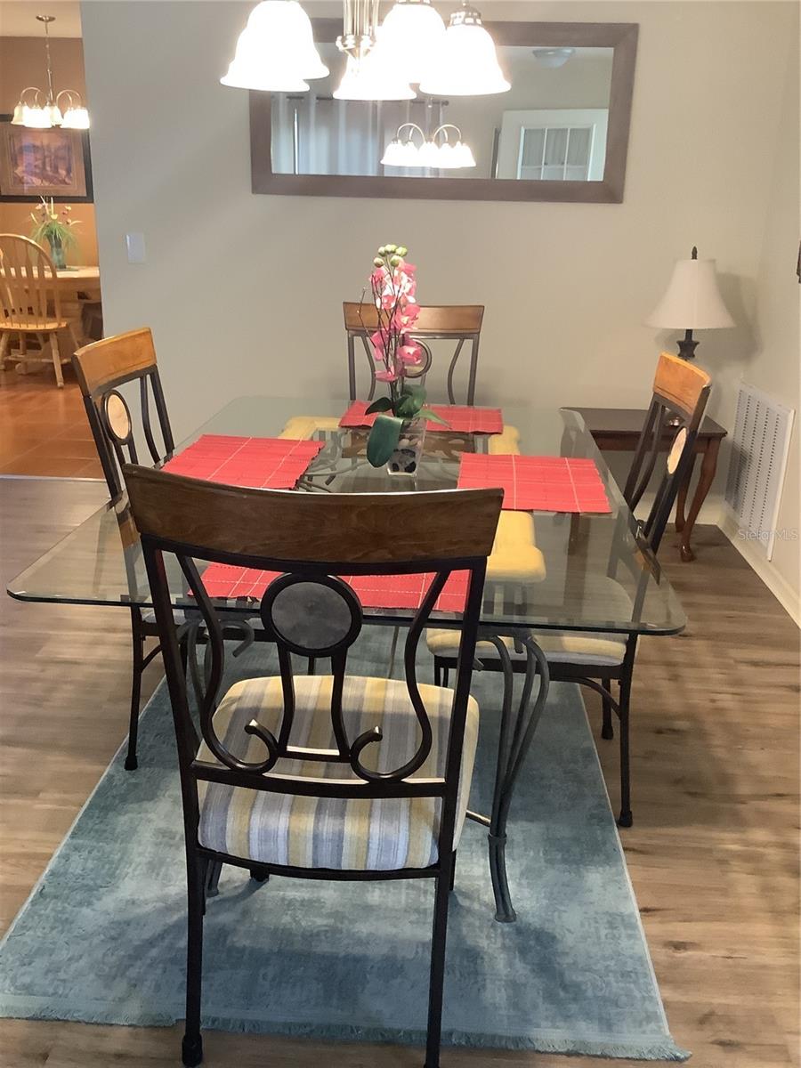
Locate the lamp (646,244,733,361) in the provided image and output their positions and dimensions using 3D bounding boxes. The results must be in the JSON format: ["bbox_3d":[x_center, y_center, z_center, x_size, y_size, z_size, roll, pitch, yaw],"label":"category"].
[{"bbox_3d":[1.120,-0.770,3.738,0.335,0.675,0.335,2,19,3],"label":"lamp"}]

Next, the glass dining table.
[{"bbox_3d":[-0.055,0.213,2.309,1.035,0.750,1.590,3,19,3],"label":"glass dining table"}]

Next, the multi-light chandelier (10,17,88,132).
[{"bbox_3d":[-2.456,-3.232,6.708,0.600,0.710,0.600,2,19,3],"label":"multi-light chandelier"}]

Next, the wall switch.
[{"bbox_3d":[-1.113,-1.202,4.031,0.073,0.116,0.011,2,19,3],"label":"wall switch"}]

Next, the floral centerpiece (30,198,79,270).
[{"bbox_3d":[-2.586,-2.254,7.192,0.380,0.520,0.360,2,19,3],"label":"floral centerpiece"}]

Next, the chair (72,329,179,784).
[{"bbox_3d":[-0.434,0.040,2.377,0.550,1.015,0.470,3,19,3],"label":"chair"}]

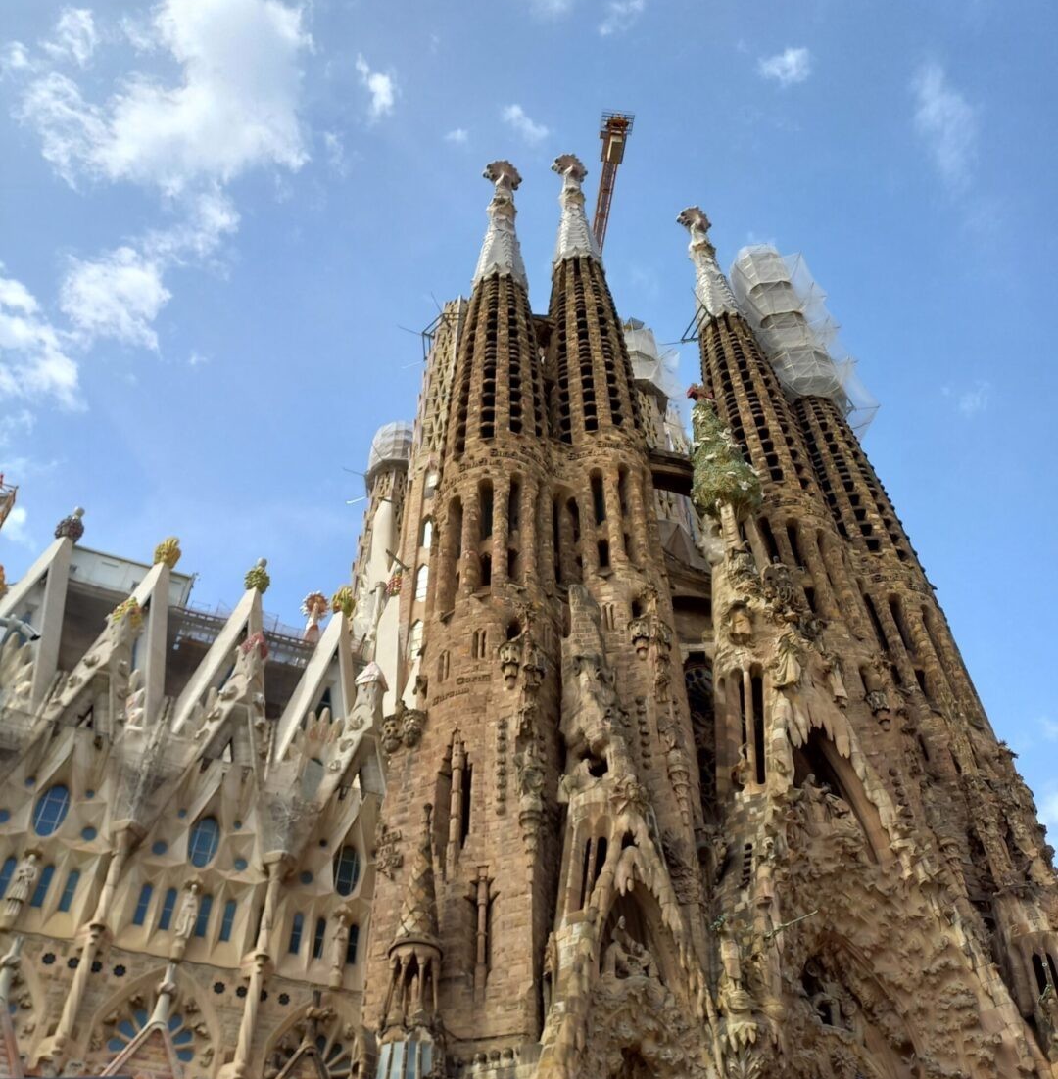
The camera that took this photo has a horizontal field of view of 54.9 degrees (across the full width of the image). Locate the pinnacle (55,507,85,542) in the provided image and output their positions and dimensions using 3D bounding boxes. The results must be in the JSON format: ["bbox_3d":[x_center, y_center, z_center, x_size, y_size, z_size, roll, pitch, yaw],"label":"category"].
[{"bbox_3d":[-36.703,-1.267,82.018,2.150,3.700,2.150,17,-51,-15],"label":"pinnacle"}]

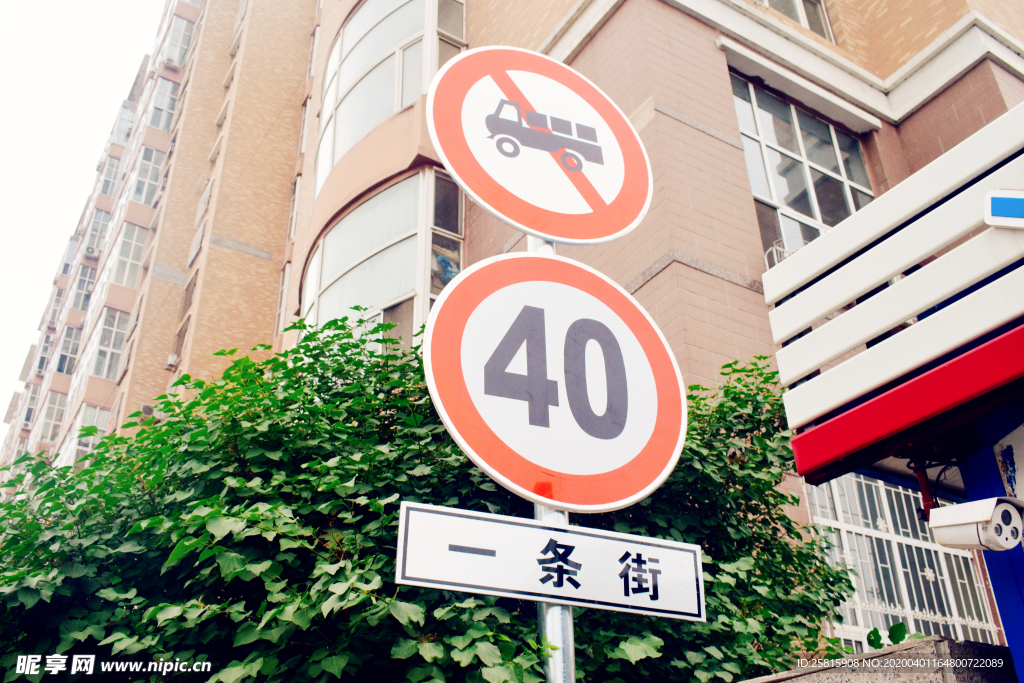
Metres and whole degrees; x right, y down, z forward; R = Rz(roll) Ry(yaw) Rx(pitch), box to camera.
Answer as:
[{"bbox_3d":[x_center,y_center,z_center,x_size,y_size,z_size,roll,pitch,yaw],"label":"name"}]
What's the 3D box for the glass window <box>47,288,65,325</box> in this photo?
[{"bbox_3d":[-24.766,-1.859,51.463,0.641,2.121,0.150,16,-35,-27],"label":"glass window"}]

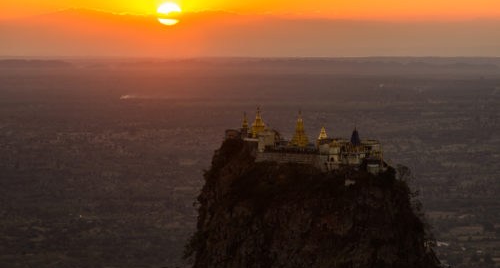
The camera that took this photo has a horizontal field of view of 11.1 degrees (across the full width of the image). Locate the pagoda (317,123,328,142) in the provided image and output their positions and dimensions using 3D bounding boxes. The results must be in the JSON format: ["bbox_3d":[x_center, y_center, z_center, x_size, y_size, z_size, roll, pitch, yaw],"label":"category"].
[{"bbox_3d":[33.842,-0.700,1200.000,5.400,8.500,5.400,0,2,9],"label":"pagoda"}]

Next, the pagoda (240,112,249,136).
[{"bbox_3d":[-2.488,-4.930,1207.000,3.600,11.200,3.600,0,2,9],"label":"pagoda"}]

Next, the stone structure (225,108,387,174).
[{"bbox_3d":[25.906,3.034,1200.000,70.000,29.500,42.000,0,2,9],"label":"stone structure"}]

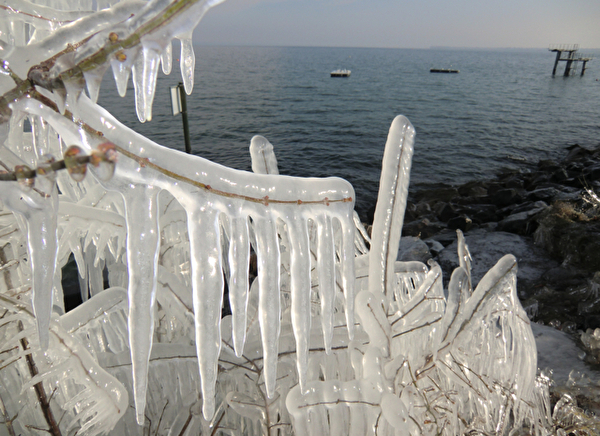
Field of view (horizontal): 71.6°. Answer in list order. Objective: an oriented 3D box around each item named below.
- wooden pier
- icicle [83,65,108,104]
[{"bbox_3d":[48.327,-28.145,74.376,6.900,5.400,2.600,13,26,29],"label":"wooden pier"},{"bbox_3d":[-0.226,-0.148,0.460,0.025,0.040,0.022,-10,25,-23],"label":"icicle"}]

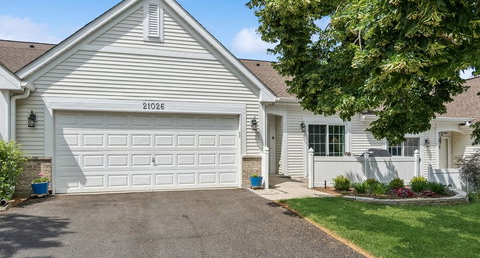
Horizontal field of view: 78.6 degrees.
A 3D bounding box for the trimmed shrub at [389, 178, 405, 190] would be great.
[{"bbox_3d":[4.669,1.626,8.750,0.500,0.400,0.500,1,-1,-13],"label":"trimmed shrub"}]

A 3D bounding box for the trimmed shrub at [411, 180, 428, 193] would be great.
[{"bbox_3d":[5.141,1.632,8.400,0.530,0.430,0.530,1,-1,-13],"label":"trimmed shrub"}]

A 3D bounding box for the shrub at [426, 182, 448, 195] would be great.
[{"bbox_3d":[5.306,1.593,7.880,0.550,0.380,0.500,1,-2,-15],"label":"shrub"}]

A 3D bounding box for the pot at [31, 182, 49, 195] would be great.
[{"bbox_3d":[-4.828,1.441,7.080,0.370,0.310,0.370,1,-2,-15],"label":"pot"}]

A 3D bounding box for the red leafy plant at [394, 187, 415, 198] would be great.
[{"bbox_3d":[4.347,1.678,7.750,0.540,0.310,0.520,1,-1,-13],"label":"red leafy plant"}]

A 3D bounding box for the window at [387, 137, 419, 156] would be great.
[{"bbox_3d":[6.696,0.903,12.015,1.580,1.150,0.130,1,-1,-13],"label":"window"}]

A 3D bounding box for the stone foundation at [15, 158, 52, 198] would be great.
[{"bbox_3d":[-5.273,1.243,7.539,0.900,1.030,0.200,1,-1,-13],"label":"stone foundation"}]

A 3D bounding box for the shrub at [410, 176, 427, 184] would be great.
[{"bbox_3d":[5.386,1.590,8.850,0.480,0.380,0.460,1,-2,-15],"label":"shrub"}]

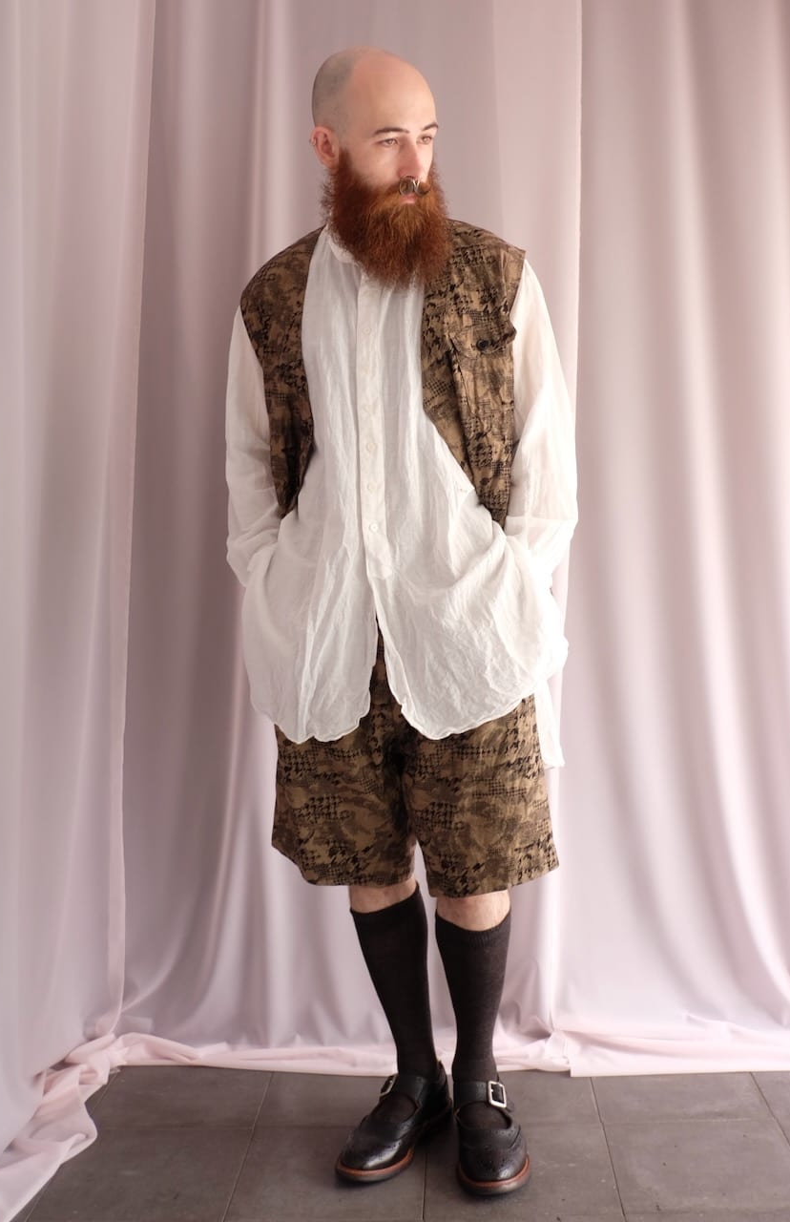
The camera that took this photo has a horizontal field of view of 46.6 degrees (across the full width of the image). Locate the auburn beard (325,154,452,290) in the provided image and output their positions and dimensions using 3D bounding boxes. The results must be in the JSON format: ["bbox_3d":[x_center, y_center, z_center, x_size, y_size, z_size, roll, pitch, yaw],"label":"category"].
[{"bbox_3d":[-0.004,-0.568,1.330,0.175,0.200,0.150,-5,11,-34],"label":"auburn beard"}]

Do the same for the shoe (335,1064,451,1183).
[{"bbox_3d":[0.005,0.845,1.563,0.109,0.097,0.278,2,6,37],"label":"shoe"}]

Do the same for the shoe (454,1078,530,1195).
[{"bbox_3d":[0.161,0.842,1.549,0.110,0.097,0.278,-2,5,-3],"label":"shoe"}]

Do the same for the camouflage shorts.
[{"bbox_3d":[0.028,0.165,1.496,0.460,0.530,0.310,0,5,13],"label":"camouflage shorts"}]

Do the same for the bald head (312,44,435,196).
[{"bbox_3d":[-0.031,-0.705,1.358,0.165,0.225,0.205,-5,13,-36],"label":"bald head"}]

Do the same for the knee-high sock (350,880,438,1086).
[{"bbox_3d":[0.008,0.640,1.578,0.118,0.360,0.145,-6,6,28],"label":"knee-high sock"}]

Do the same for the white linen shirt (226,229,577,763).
[{"bbox_3d":[0.011,-0.155,1.462,0.560,0.870,0.320,-1,5,9],"label":"white linen shirt"}]

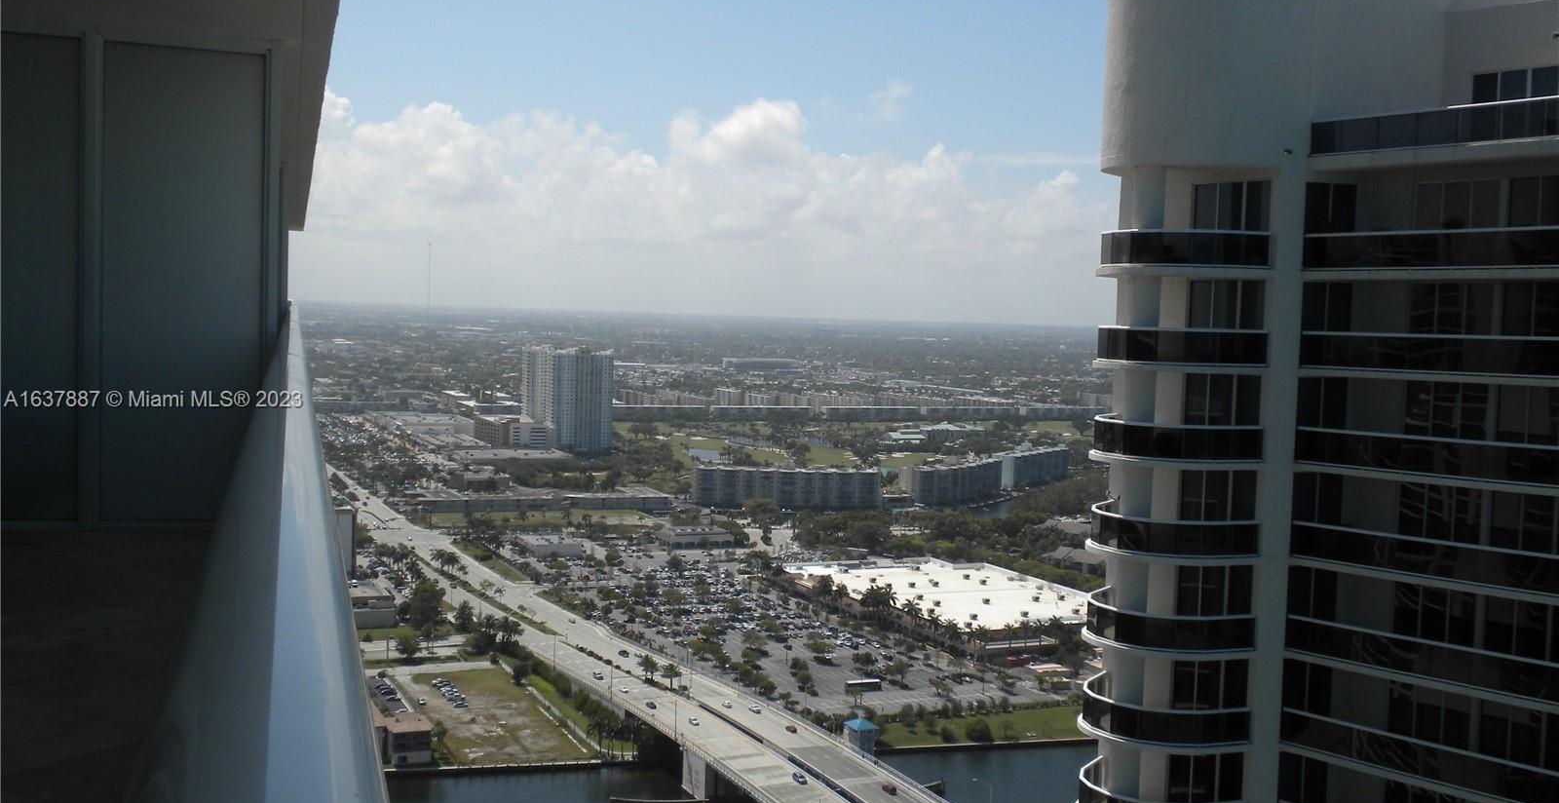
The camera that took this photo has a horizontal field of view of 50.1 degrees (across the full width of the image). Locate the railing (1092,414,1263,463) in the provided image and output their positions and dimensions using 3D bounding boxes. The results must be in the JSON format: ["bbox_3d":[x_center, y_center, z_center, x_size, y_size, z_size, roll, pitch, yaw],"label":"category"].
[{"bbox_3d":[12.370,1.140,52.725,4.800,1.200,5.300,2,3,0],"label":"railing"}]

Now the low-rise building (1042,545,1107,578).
[{"bbox_3d":[142.663,75.428,793.220,34.000,9.500,19.000,4,4,32],"label":"low-rise building"}]

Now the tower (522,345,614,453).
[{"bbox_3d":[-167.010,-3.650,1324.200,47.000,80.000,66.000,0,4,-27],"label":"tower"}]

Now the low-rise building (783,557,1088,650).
[{"bbox_3d":[74.231,80.602,676.480,96.000,8.000,148.000,1,3,-21],"label":"low-rise building"}]

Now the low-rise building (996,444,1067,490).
[{"bbox_3d":[172.920,45.070,1141.980,19.000,23.500,100.000,4,4,30],"label":"low-rise building"}]

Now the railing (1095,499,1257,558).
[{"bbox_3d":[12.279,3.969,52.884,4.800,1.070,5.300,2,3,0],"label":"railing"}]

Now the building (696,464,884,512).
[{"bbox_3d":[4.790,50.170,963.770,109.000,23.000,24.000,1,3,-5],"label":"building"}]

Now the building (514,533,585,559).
[{"bbox_3d":[-104.890,66.440,766.830,21.800,5.800,29.000,1,3,-21],"label":"building"}]

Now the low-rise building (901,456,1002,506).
[{"bbox_3d":[106.850,49.580,1029.670,19.000,23.000,114.000,4,4,33],"label":"low-rise building"}]

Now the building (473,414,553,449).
[{"bbox_3d":[-213.920,26.675,1347.450,42.000,22.000,86.000,1,3,-21],"label":"building"}]

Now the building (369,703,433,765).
[{"bbox_3d":[-96.650,84.600,420.230,15.000,8.600,23.000,0,3,-21],"label":"building"}]

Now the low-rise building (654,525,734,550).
[{"bbox_3d":[-43.138,68.652,836.646,33.000,6.400,26.000,1,3,-21],"label":"low-rise building"}]

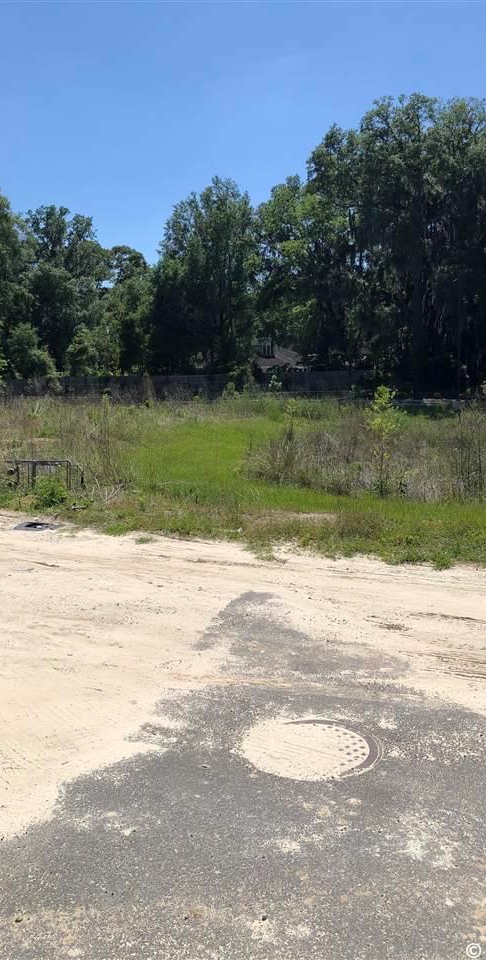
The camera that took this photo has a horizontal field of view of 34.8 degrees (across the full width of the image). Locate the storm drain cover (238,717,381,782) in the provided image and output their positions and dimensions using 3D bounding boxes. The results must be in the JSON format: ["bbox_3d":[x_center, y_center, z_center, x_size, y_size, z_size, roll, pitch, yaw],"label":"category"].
[{"bbox_3d":[0.301,1.209,3.476,0.640,0.040,0.640,-1,6,0],"label":"storm drain cover"}]

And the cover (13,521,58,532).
[{"bbox_3d":[-2.513,0.574,9.388,0.430,0.050,0.460,0,6,7],"label":"cover"}]

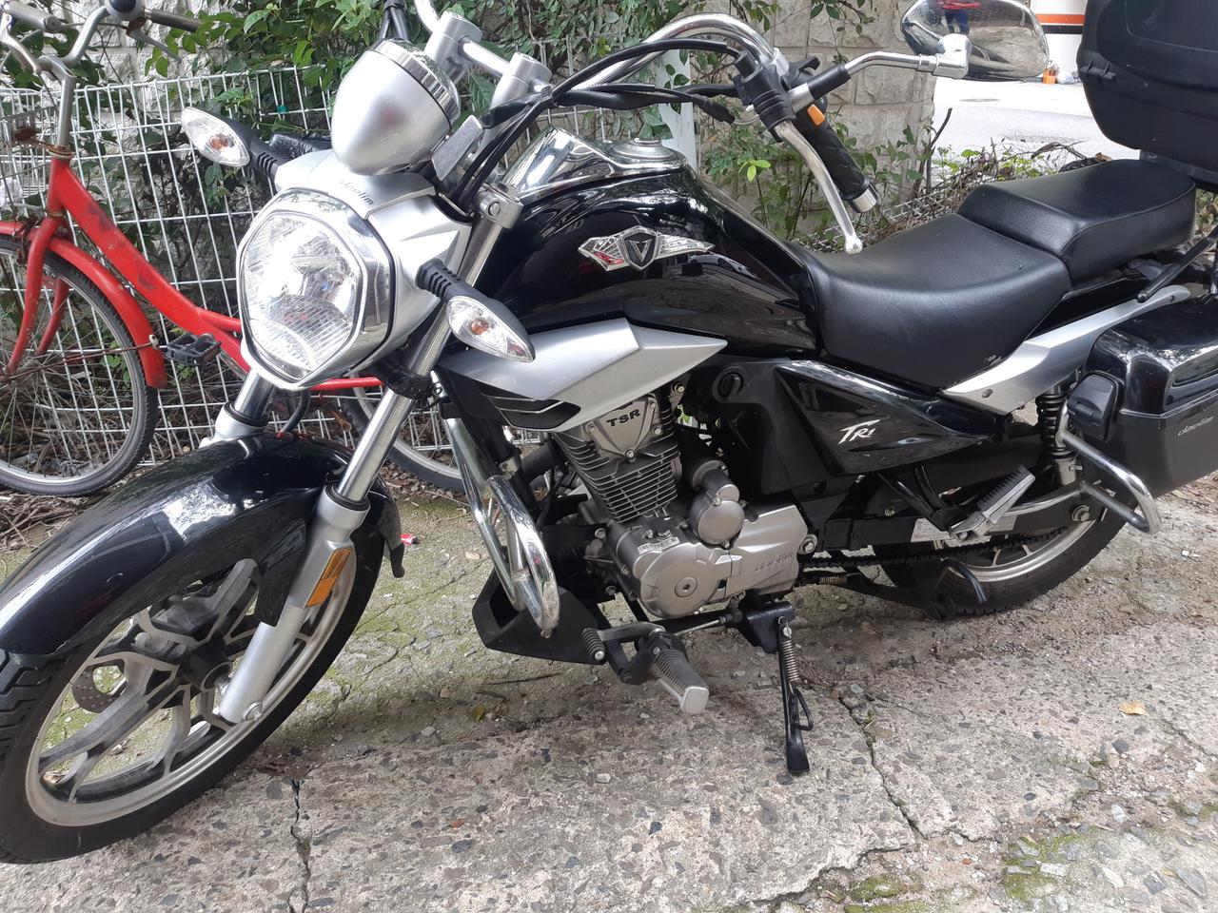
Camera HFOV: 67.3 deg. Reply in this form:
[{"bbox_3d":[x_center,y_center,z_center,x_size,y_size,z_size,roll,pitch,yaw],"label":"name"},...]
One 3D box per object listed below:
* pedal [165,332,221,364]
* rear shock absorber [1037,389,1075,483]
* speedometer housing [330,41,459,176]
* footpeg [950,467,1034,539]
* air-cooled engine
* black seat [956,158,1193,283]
[{"bbox_3d":[-0.864,-0.224,1.900,0.072,0.028,0.085,17,22,3],"label":"pedal"},{"bbox_3d":[0.700,-0.056,1.424,0.060,0.310,0.060,-30,36,-4],"label":"rear shock absorber"},{"bbox_3d":[-0.213,-0.335,0.899,0.112,0.125,0.112,36,-10,16],"label":"speedometer housing"},{"bbox_3d":[0.595,0.075,1.415,0.140,0.040,0.040,-46,31,13],"label":"footpeg"},{"bbox_3d":[0.098,0.026,1.395,0.395,0.410,0.325,-9,32,-18],"label":"air-cooled engine"},{"bbox_3d":[0.751,-0.371,1.424,0.295,0.115,0.235,-9,32,-18],"label":"black seat"}]

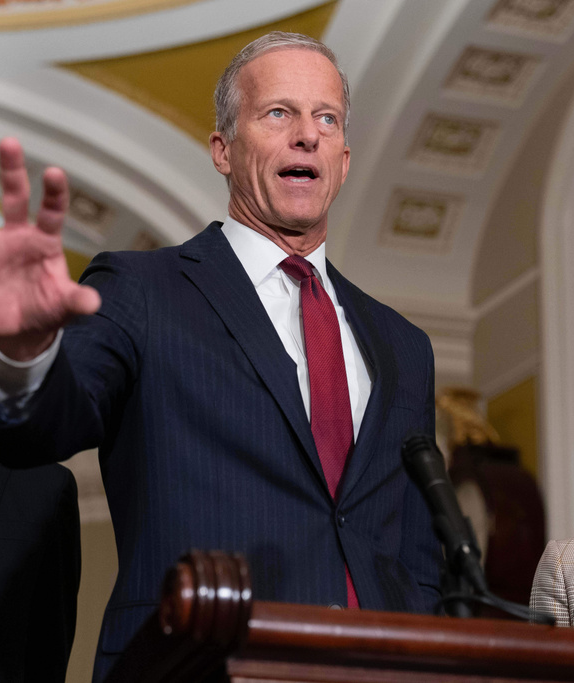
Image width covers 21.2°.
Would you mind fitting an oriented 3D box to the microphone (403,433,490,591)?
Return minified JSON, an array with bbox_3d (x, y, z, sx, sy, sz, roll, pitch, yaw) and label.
[{"bbox_3d":[0.136,0.143,1.300,0.034,0.195,0.035,6,-58,-17],"label":"microphone"}]

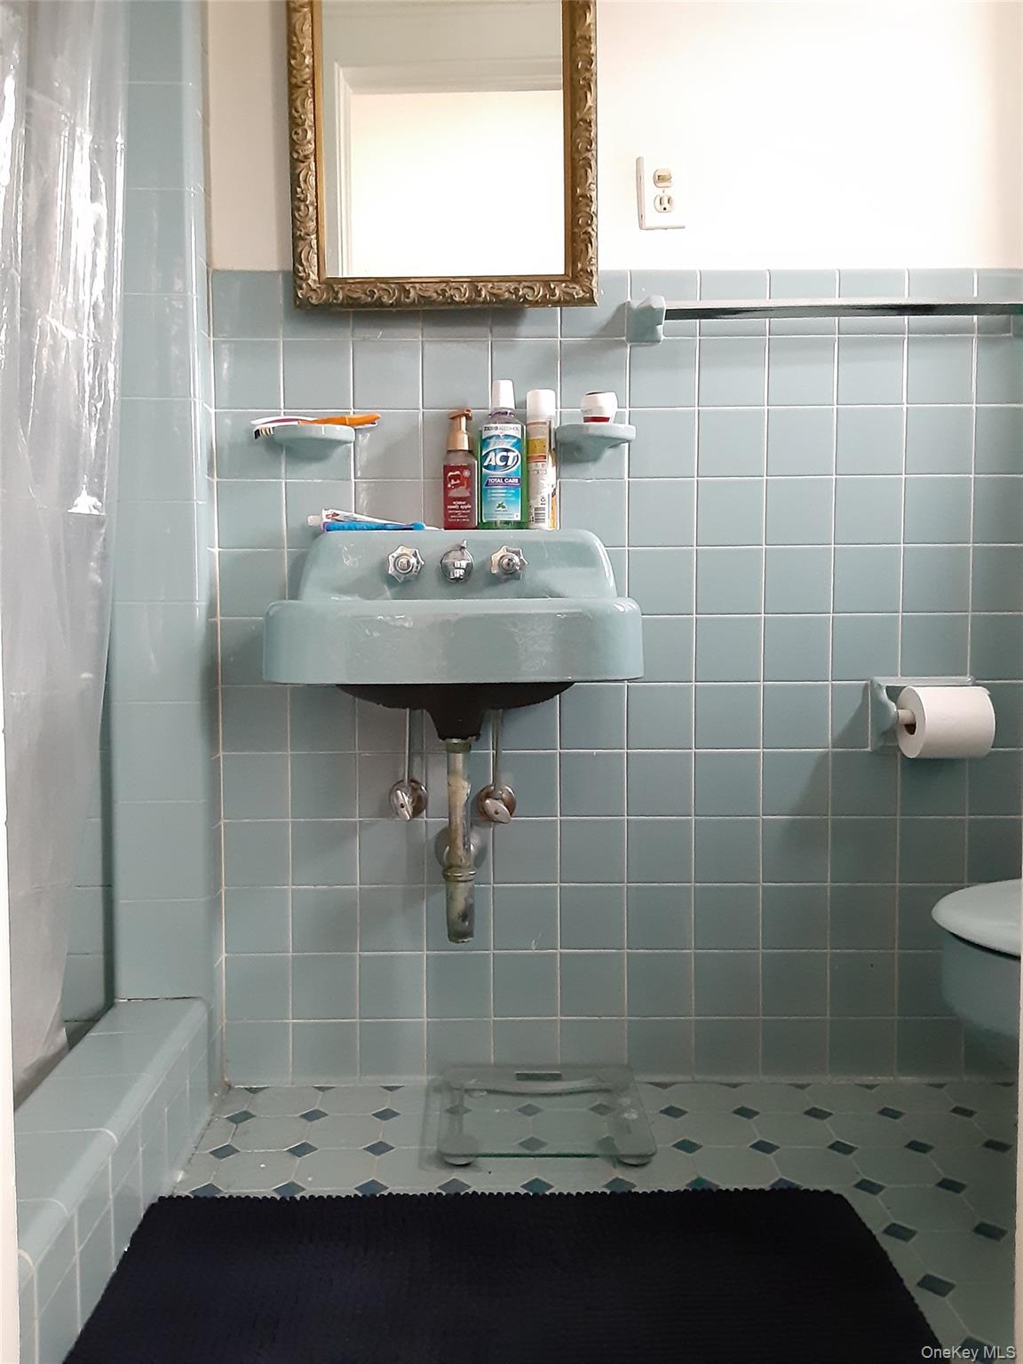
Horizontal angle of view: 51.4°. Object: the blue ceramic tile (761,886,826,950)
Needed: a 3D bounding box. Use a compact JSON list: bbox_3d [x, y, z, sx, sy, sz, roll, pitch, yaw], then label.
[{"bbox_3d":[0.462,0.384,1.744,0.108,0.108,0.010,0,3,0],"label":"blue ceramic tile"}]

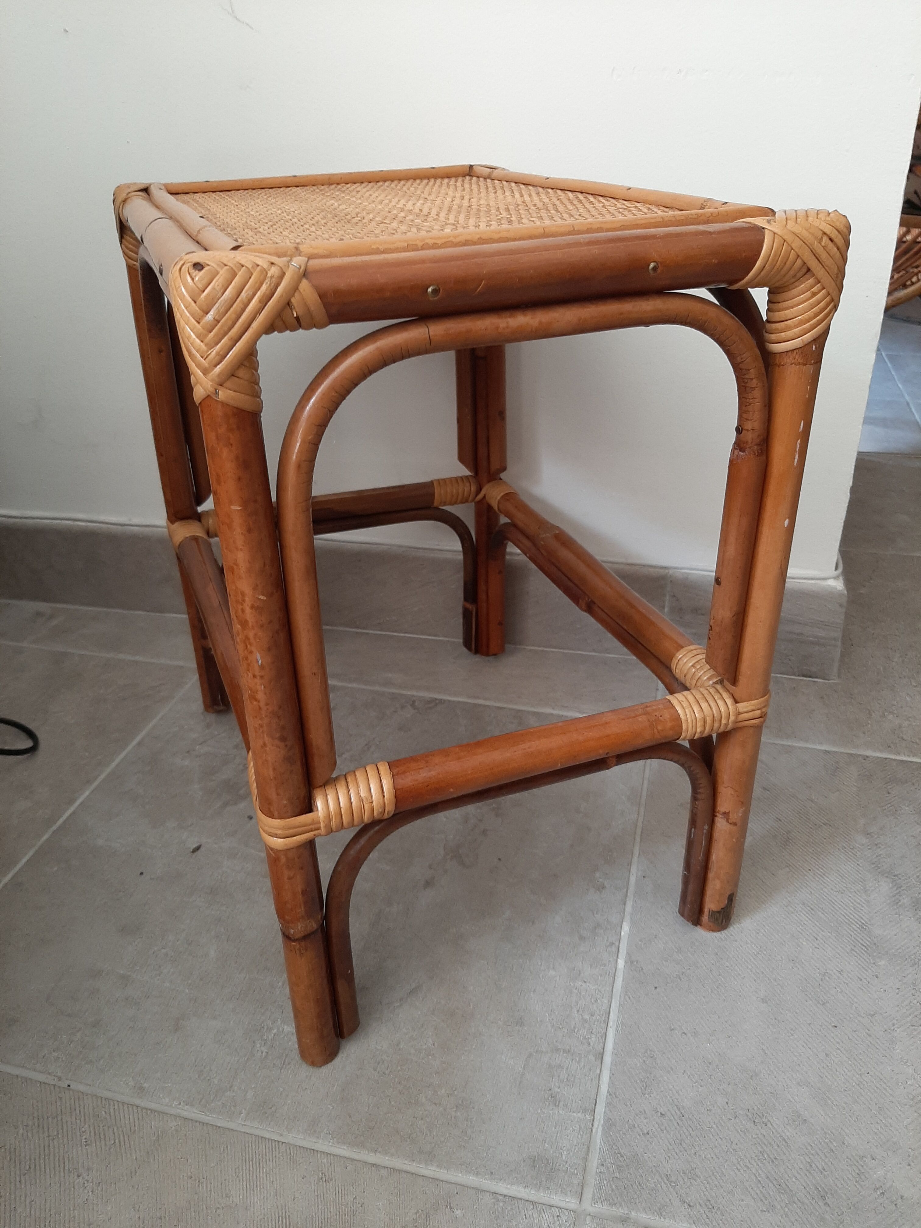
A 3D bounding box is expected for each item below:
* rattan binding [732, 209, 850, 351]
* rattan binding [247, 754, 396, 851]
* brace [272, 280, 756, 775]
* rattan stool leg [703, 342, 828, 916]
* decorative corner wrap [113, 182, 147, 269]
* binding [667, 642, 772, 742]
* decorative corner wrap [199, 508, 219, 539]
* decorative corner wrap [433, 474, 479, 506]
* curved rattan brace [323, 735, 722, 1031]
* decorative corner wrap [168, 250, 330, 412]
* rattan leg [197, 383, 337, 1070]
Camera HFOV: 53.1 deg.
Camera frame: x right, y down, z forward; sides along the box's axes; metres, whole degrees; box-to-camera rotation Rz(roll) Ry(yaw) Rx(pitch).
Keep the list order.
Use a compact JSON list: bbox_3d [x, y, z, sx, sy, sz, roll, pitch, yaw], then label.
[{"bbox_3d":[0.150,-0.167,0.461,0.074,0.068,0.062,-11,30,-18],"label":"rattan binding"},{"bbox_3d":[-0.079,0.092,0.501,0.072,0.039,0.071,-11,30,-18],"label":"rattan binding"},{"bbox_3d":[0.041,-0.037,0.464,0.261,0.229,0.019,-11,30,-18],"label":"brace"},{"bbox_3d":[0.177,0.038,0.562,0.025,0.400,0.025,-11,30,-18],"label":"rattan stool leg"},{"bbox_3d":[-0.230,-0.293,0.700,0.063,0.060,0.062,-11,30,-18],"label":"decorative corner wrap"},{"bbox_3d":[0.147,0.047,0.585,0.080,0.038,0.084,-11,30,-18],"label":"binding"},{"bbox_3d":[-0.212,-0.081,0.836,0.046,0.029,0.029,-11,30,-18],"label":"decorative corner wrap"},{"bbox_3d":[-0.004,-0.122,0.907,0.050,0.029,0.029,-11,30,-18],"label":"decorative corner wrap"},{"bbox_3d":[0.043,0.165,0.578,0.262,0.173,0.014,-11,30,-18],"label":"curved rattan brace"},{"bbox_3d":[-0.089,-0.119,0.380,0.059,0.064,0.062,-11,30,-18],"label":"decorative corner wrap"},{"bbox_3d":[-0.090,0.090,0.471,0.025,0.404,0.025,-11,30,-18],"label":"rattan leg"}]

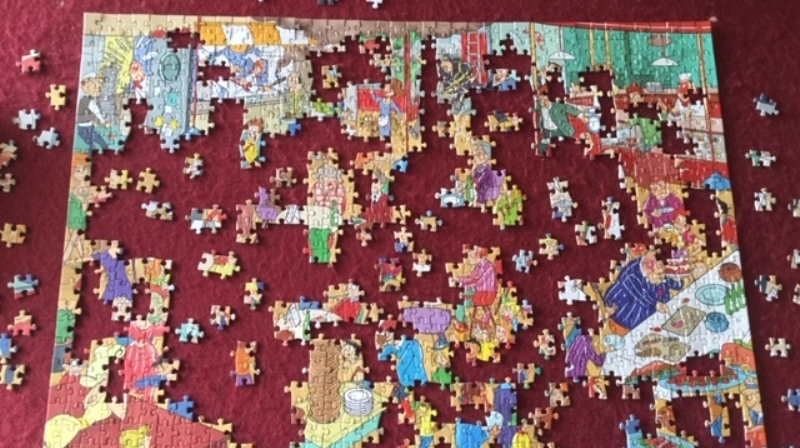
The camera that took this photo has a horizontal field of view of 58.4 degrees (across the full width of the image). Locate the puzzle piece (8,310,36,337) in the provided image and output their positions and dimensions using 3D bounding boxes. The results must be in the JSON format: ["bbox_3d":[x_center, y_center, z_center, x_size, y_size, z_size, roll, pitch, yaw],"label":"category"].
[{"bbox_3d":[-0.360,0.095,0.683,0.026,0.003,0.024,-1,77,-3],"label":"puzzle piece"}]

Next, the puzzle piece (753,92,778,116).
[{"bbox_3d":[0.395,-0.127,0.776,0.029,0.003,0.024,25,76,3],"label":"puzzle piece"}]

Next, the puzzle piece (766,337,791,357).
[{"bbox_3d":[0.375,0.123,0.713,0.026,0.002,0.018,1,76,-3],"label":"puzzle piece"}]

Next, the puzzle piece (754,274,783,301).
[{"bbox_3d":[0.376,0.066,0.732,0.028,0.002,0.027,4,77,-2],"label":"puzzle piece"}]

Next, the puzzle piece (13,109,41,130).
[{"bbox_3d":[-0.380,-0.106,0.730,0.027,0.003,0.022,-6,77,-4],"label":"puzzle piece"}]

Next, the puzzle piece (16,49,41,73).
[{"bbox_3d":[-0.386,-0.169,0.745,0.024,0.003,0.024,-11,77,-5],"label":"puzzle piece"}]

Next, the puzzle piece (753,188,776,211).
[{"bbox_3d":[0.383,-0.025,0.754,0.024,0.002,0.026,5,77,-2],"label":"puzzle piece"}]

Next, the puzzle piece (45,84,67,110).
[{"bbox_3d":[-0.356,-0.131,0.741,0.020,0.002,0.028,-2,76,-3],"label":"puzzle piece"}]

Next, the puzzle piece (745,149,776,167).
[{"bbox_3d":[0.384,-0.070,0.764,0.033,0.002,0.018,3,77,-2],"label":"puzzle piece"}]

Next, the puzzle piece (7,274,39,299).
[{"bbox_3d":[-0.363,0.060,0.691,0.029,0.002,0.023,-7,77,-4],"label":"puzzle piece"}]

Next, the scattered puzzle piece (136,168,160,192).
[{"bbox_3d":[-0.254,-0.044,0.726,0.022,0.002,0.026,10,76,-1],"label":"scattered puzzle piece"}]

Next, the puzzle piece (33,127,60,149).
[{"bbox_3d":[-0.357,-0.088,0.727,0.027,0.002,0.023,12,76,0],"label":"puzzle piece"}]

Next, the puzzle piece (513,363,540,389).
[{"bbox_3d":[0.123,0.148,0.697,0.028,0.002,0.024,2,76,-2],"label":"puzzle piece"}]

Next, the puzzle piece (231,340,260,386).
[{"bbox_3d":[-0.148,0.133,0.684,0.028,0.003,0.042,-1,77,-3],"label":"puzzle piece"}]

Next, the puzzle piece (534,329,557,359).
[{"bbox_3d":[0.141,0.118,0.702,0.022,0.002,0.030,1,76,-3],"label":"puzzle piece"}]

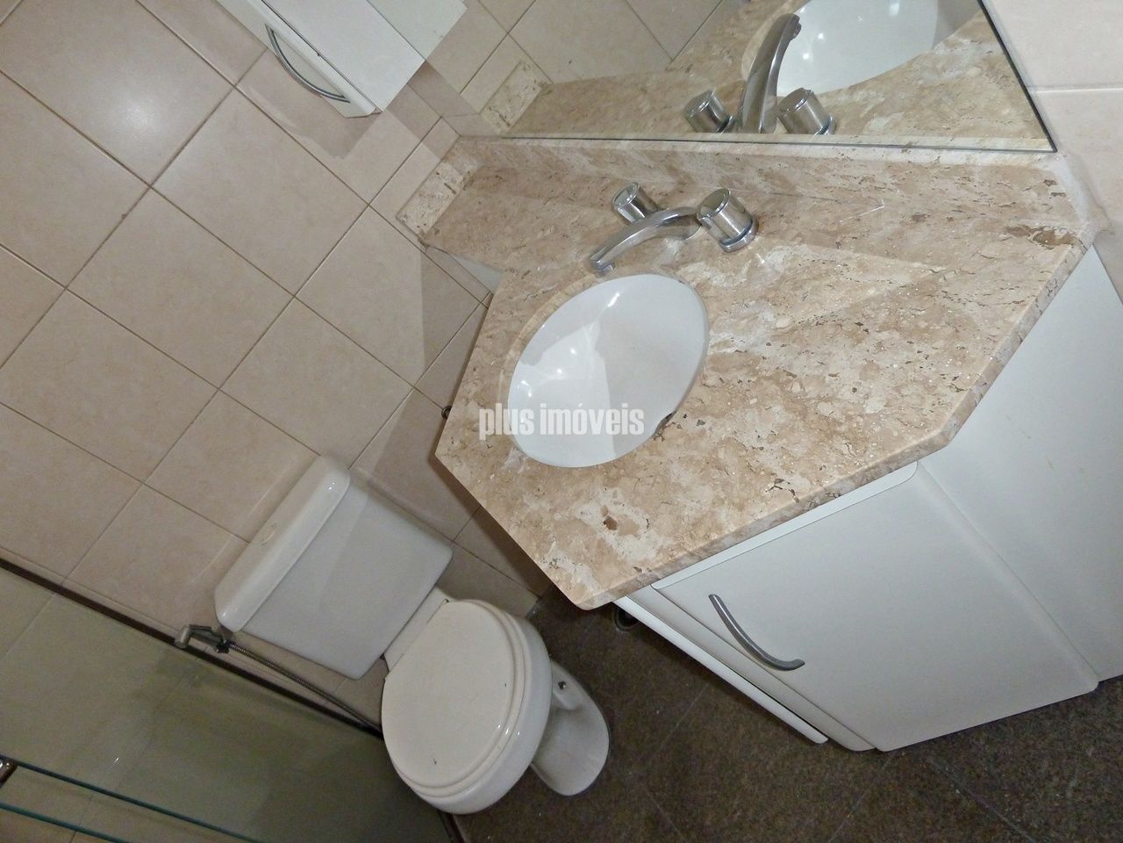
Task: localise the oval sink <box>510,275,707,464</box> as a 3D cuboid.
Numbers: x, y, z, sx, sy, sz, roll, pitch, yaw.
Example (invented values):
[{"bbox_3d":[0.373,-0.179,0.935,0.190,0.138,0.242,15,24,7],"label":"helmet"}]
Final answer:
[{"bbox_3d":[0.095,-0.033,1.048,0.288,0.144,0.407,-51,31,-2],"label":"oval sink"}]

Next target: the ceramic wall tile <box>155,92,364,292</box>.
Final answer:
[{"bbox_3d":[-0.595,-0.453,1.634,0.248,0.331,0.010,-52,32,-4],"label":"ceramic wall tile"}]

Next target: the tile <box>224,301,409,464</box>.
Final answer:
[{"bbox_3d":[-0.529,-0.072,1.794,0.248,0.331,0.010,-52,32,-4],"label":"tile"}]

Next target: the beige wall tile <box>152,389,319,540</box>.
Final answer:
[{"bbox_3d":[-0.682,0.125,1.779,0.248,0.331,0.010,-52,32,-4],"label":"beige wall tile"}]

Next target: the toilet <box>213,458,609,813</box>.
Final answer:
[{"bbox_3d":[-0.254,0.513,1.719,0.381,0.753,0.685,-52,32,-4],"label":"toilet"}]

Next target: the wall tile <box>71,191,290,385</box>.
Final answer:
[{"bbox_3d":[-0.748,-0.256,1.619,0.248,0.331,0.010,-52,32,-4],"label":"wall tile"}]

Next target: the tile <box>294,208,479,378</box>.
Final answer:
[{"bbox_3d":[-0.376,-0.270,1.810,0.248,0.331,0.010,-52,32,-4],"label":"tile"}]

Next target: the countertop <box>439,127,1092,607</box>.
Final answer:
[{"bbox_3d":[-0.053,-0.179,1.174,0.504,0.099,1.364,-51,31,-2],"label":"countertop"}]

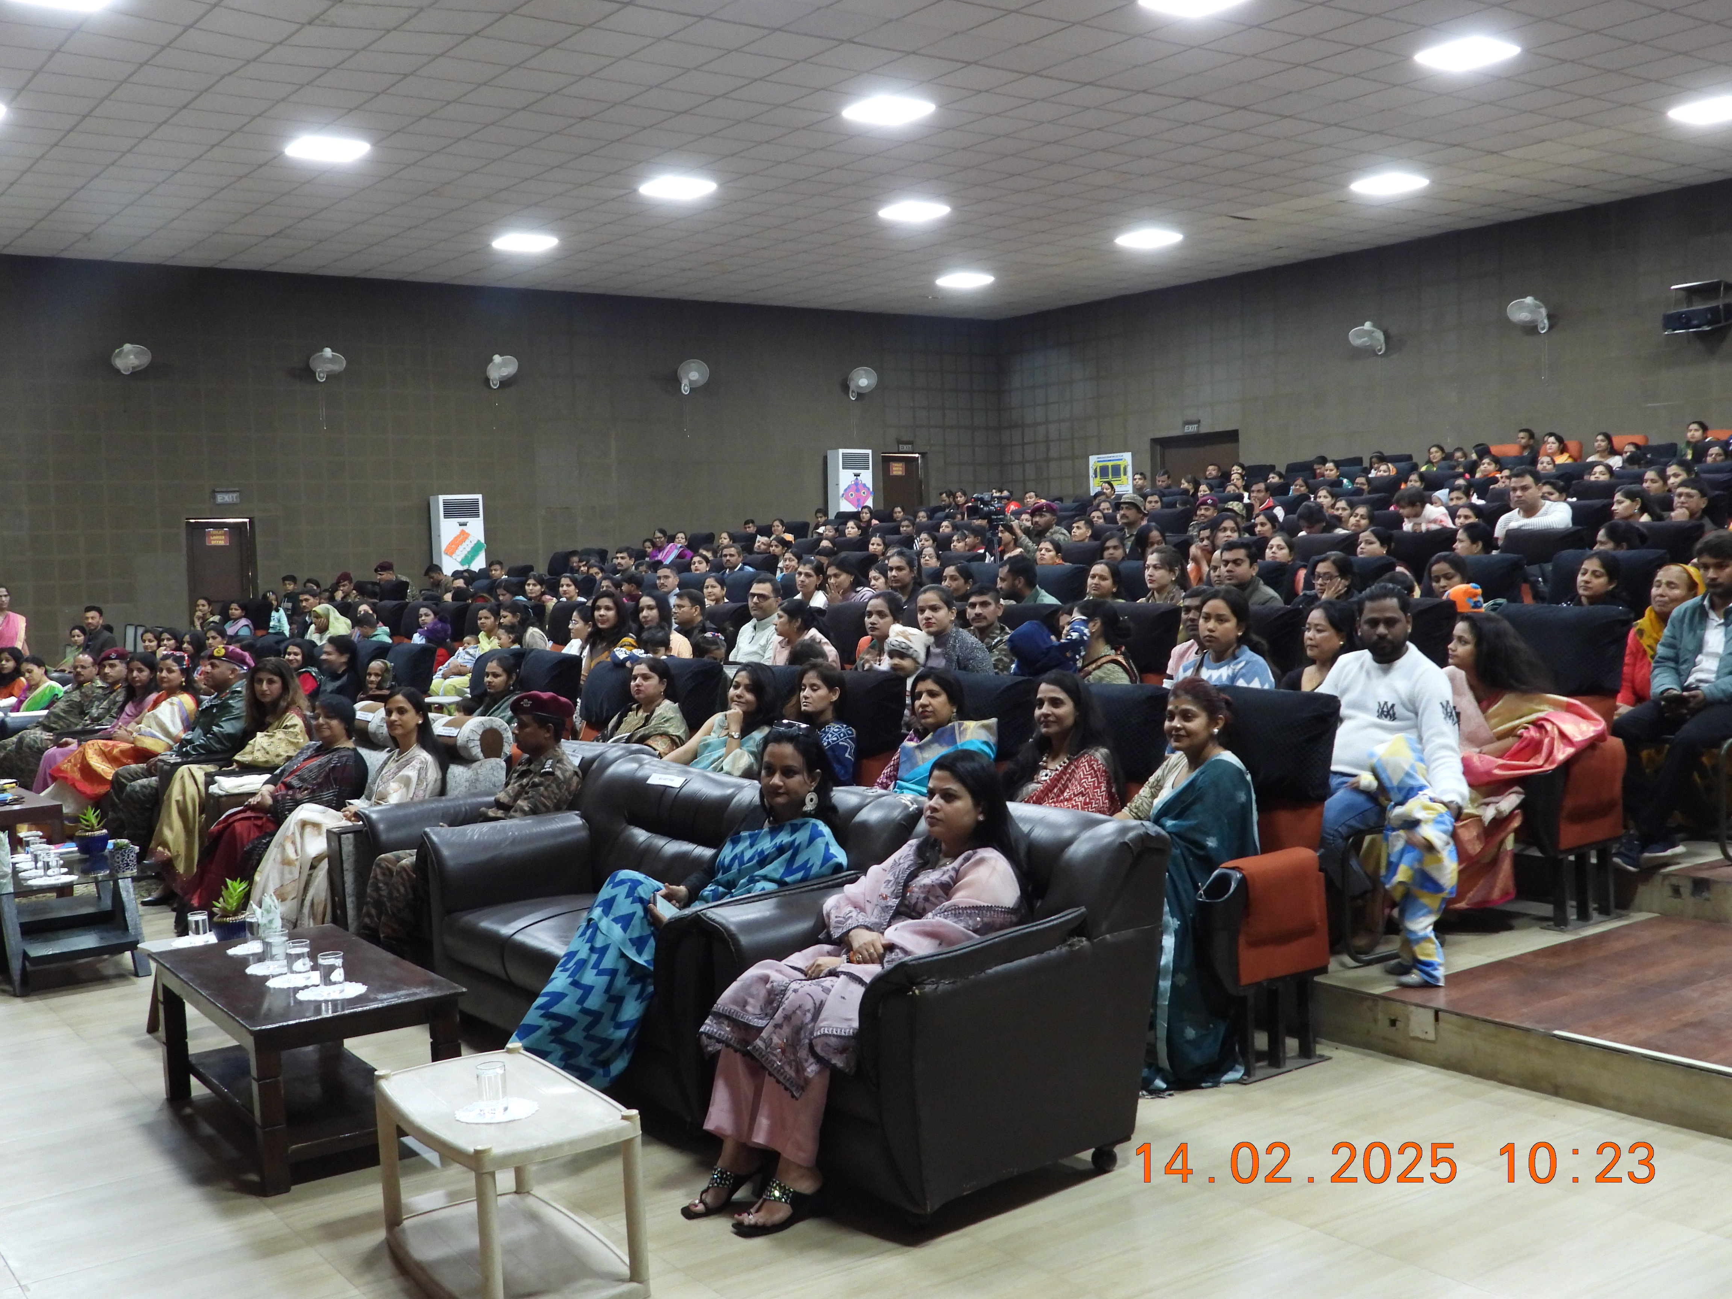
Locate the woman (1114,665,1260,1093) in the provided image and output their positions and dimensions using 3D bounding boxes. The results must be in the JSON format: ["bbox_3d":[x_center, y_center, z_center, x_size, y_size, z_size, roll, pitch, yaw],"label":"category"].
[{"bbox_3d":[0.884,0.679,5.236,0.671,1.148,0.488,-4,4,-38],"label":"woman"}]

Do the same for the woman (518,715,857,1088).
[{"bbox_3d":[-0.539,0.772,5.207,0.935,1.057,0.630,-3,4,-26],"label":"woman"}]

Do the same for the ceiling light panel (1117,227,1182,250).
[{"bbox_3d":[3.582,-5.210,22.168,0.600,0.050,0.600,-4,4,-37],"label":"ceiling light panel"}]

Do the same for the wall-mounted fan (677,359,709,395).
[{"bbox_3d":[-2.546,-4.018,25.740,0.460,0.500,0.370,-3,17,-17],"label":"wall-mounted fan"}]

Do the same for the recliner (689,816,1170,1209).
[{"bbox_3d":[0.136,0.876,4.606,0.914,0.874,0.955,-4,4,-35],"label":"recliner"}]

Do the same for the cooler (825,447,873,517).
[{"bbox_3d":[-0.224,-2.138,27.112,0.612,1.870,0.340,-4,4,-35],"label":"cooler"}]

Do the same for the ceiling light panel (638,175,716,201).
[{"bbox_3d":[-1.936,-4.789,18.097,0.600,0.050,0.600,-4,4,-37],"label":"ceiling light panel"}]

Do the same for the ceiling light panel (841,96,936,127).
[{"bbox_3d":[0.187,-4.636,15.062,0.600,0.050,0.600,-4,4,-35],"label":"ceiling light panel"}]

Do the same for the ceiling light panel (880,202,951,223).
[{"bbox_3d":[0.532,-4.909,19.590,0.600,0.050,0.600,-4,4,-35],"label":"ceiling light panel"}]

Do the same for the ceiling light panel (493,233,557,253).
[{"bbox_3d":[-4.055,-4.842,20.797,0.600,0.050,0.600,-4,4,-35],"label":"ceiling light panel"}]

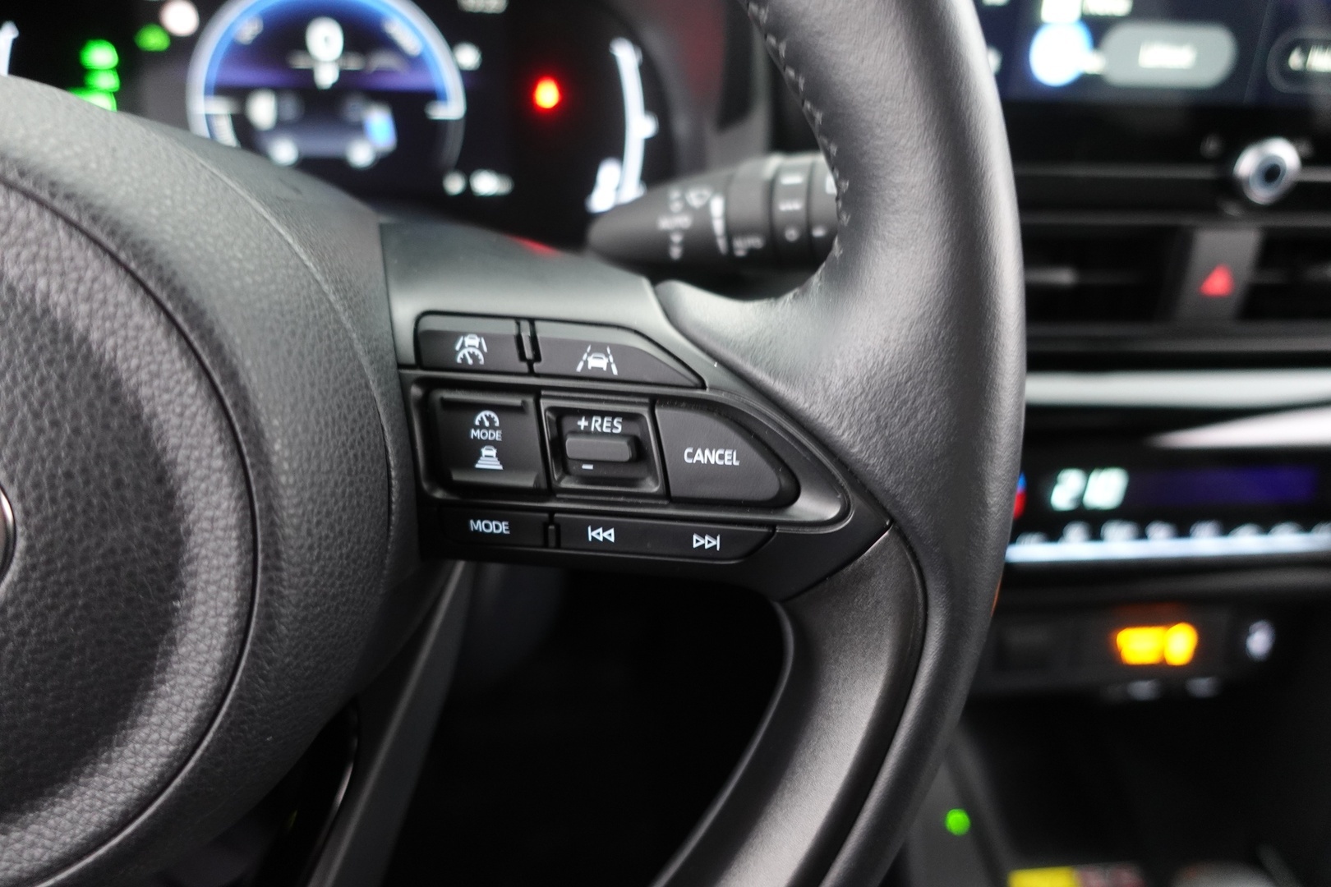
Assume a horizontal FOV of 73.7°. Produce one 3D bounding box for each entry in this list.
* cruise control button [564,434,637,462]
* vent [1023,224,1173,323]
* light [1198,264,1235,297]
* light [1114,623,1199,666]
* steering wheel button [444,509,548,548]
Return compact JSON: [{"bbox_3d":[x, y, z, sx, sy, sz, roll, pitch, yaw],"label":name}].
[{"bbox_3d":[-0.012,0.001,0.161,0.013,0.004,0.004,4,13,8],"label":"cruise control button"},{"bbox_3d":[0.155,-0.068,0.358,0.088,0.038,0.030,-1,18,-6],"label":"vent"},{"bbox_3d":[0.221,-0.065,0.356,0.013,0.013,0.004,-1,18,-6],"label":"light"},{"bbox_3d":[0.209,0.086,0.378,0.034,0.017,0.005,-1,18,-6],"label":"light"},{"bbox_3d":[-0.032,0.016,0.168,0.019,0.007,0.004,4,24,5],"label":"steering wheel button"}]

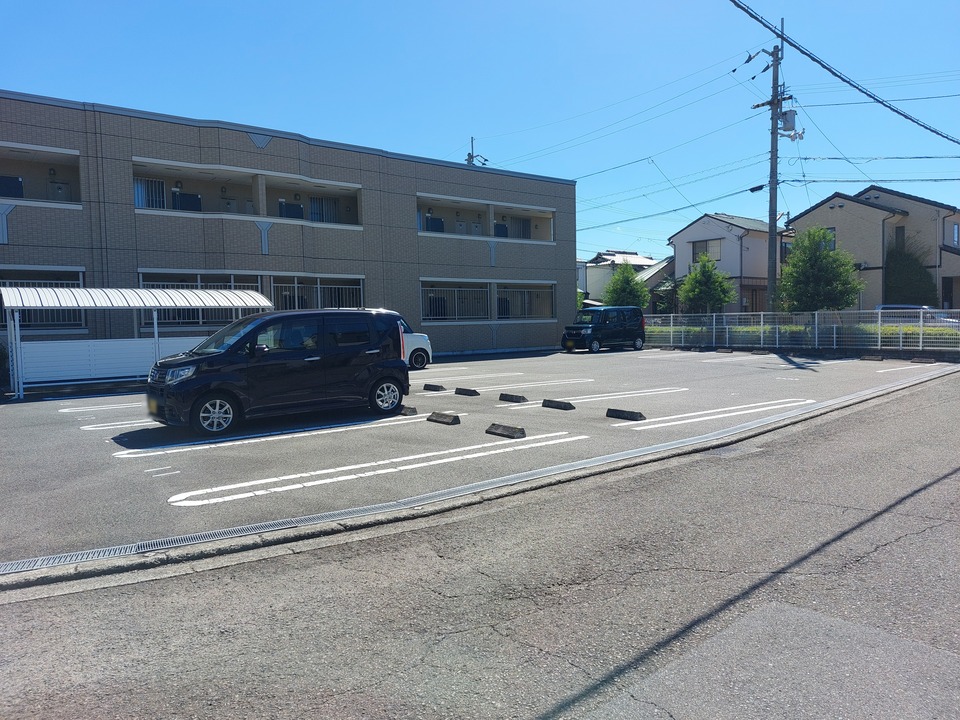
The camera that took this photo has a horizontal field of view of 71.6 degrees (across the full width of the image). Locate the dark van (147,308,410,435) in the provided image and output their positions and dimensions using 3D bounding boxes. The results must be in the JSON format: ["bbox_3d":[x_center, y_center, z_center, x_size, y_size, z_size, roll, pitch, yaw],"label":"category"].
[{"bbox_3d":[-2.820,0.063,9.455,3.395,1.630,1.480,-4,5,-39],"label":"dark van"}]

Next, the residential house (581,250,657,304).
[{"bbox_3d":[12.575,-6.250,60.000,6.800,7.300,5.200,-4,4,-37],"label":"residential house"}]

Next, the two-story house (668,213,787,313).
[{"bbox_3d":[14.807,-4.954,39.500,6.200,7.300,5.300,-4,4,-37],"label":"two-story house"}]

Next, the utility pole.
[{"bbox_3d":[10.861,-6.426,24.800,0.800,12.100,1.500,-4,4,-37],"label":"utility pole"}]

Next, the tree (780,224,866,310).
[{"bbox_3d":[11.868,-2.484,23.200,2.900,4.300,2.950,-4,4,-37],"label":"tree"}]

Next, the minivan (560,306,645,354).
[{"bbox_3d":[4.750,-1.205,25.950,3.395,1.790,1.480,-4,4,-37],"label":"minivan"}]

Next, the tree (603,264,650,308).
[{"bbox_3d":[6.559,-2.530,29.800,2.200,3.700,2.200,-4,4,-37],"label":"tree"}]

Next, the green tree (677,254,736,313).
[{"bbox_3d":[9.052,-2.370,26.600,2.400,3.700,2.400,-4,4,-37],"label":"green tree"}]

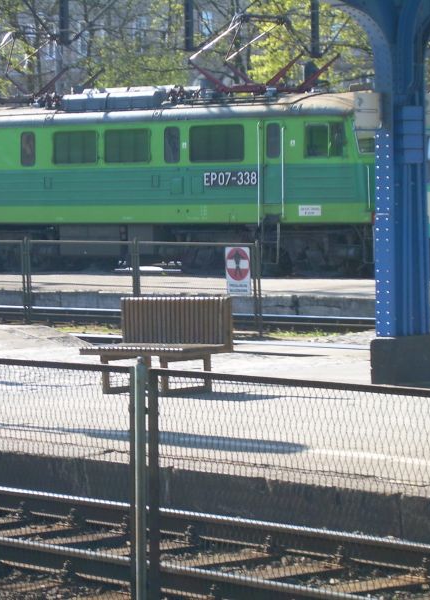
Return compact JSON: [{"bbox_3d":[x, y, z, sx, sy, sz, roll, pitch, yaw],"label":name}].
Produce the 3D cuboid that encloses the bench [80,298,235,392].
[{"bbox_3d":[-0.573,0.440,24.154,1.400,0.880,0.620,1,3,40],"label":"bench"}]

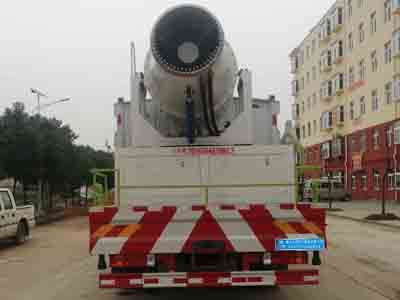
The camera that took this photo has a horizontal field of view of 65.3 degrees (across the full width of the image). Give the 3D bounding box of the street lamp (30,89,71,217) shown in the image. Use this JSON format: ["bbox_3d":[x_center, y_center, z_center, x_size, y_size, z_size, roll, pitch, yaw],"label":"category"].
[{"bbox_3d":[-7.585,0.143,15.891,1.838,6.360,0.700,0,-6,-4],"label":"street lamp"}]

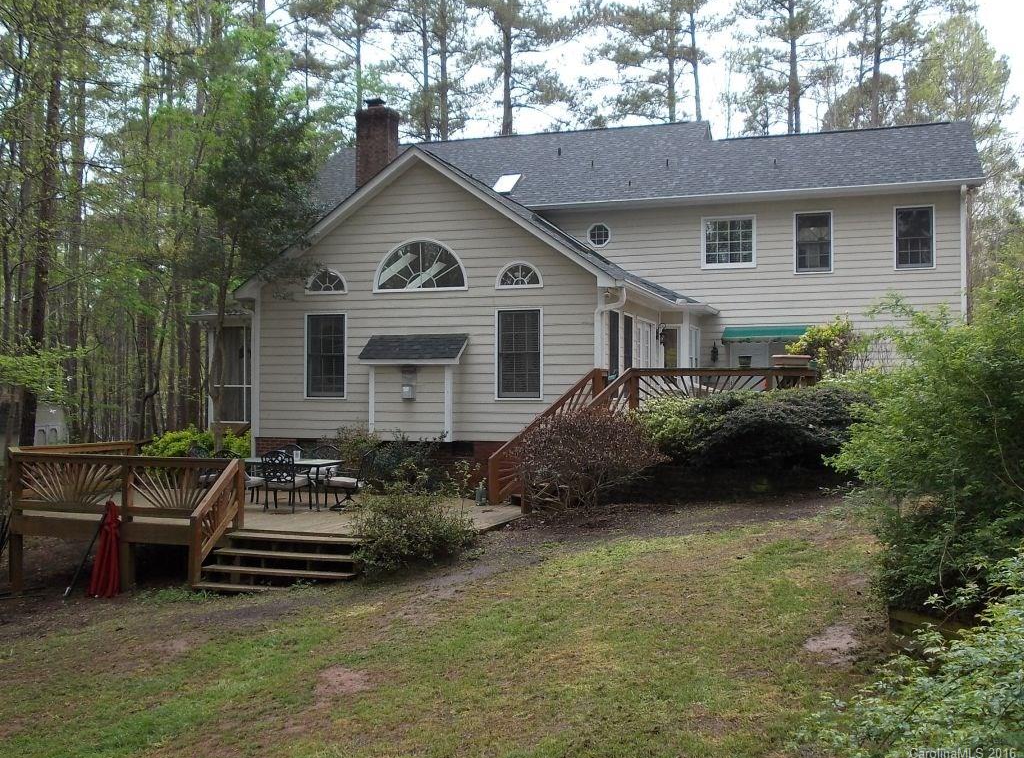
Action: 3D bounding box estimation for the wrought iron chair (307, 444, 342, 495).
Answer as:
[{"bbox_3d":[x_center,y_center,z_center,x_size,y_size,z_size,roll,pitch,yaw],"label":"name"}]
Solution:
[{"bbox_3d":[-2.992,1.532,18.031,0.540,0.900,0.580,0,-1,20],"label":"wrought iron chair"}]

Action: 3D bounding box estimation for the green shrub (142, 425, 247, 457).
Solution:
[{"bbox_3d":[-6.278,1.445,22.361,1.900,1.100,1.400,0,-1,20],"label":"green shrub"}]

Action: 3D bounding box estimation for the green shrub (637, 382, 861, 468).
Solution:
[{"bbox_3d":[3.330,0.737,15.697,2.950,1.300,1.800,0,-1,20],"label":"green shrub"}]

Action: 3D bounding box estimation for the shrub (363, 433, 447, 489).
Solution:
[{"bbox_3d":[-1.854,1.483,19.746,1.250,1.050,0.950,0,-1,20],"label":"shrub"}]

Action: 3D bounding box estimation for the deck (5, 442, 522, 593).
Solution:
[{"bbox_3d":[-3.233,1.974,17.048,6.900,1.850,6.100,0,-1,20],"label":"deck"}]

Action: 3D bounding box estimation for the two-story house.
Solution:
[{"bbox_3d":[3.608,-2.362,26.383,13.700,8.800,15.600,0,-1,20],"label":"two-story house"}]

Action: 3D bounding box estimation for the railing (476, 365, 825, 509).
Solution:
[{"bbox_3d":[2.073,0.919,17.160,5.100,2.200,2.200,0,-1,20],"label":"railing"}]

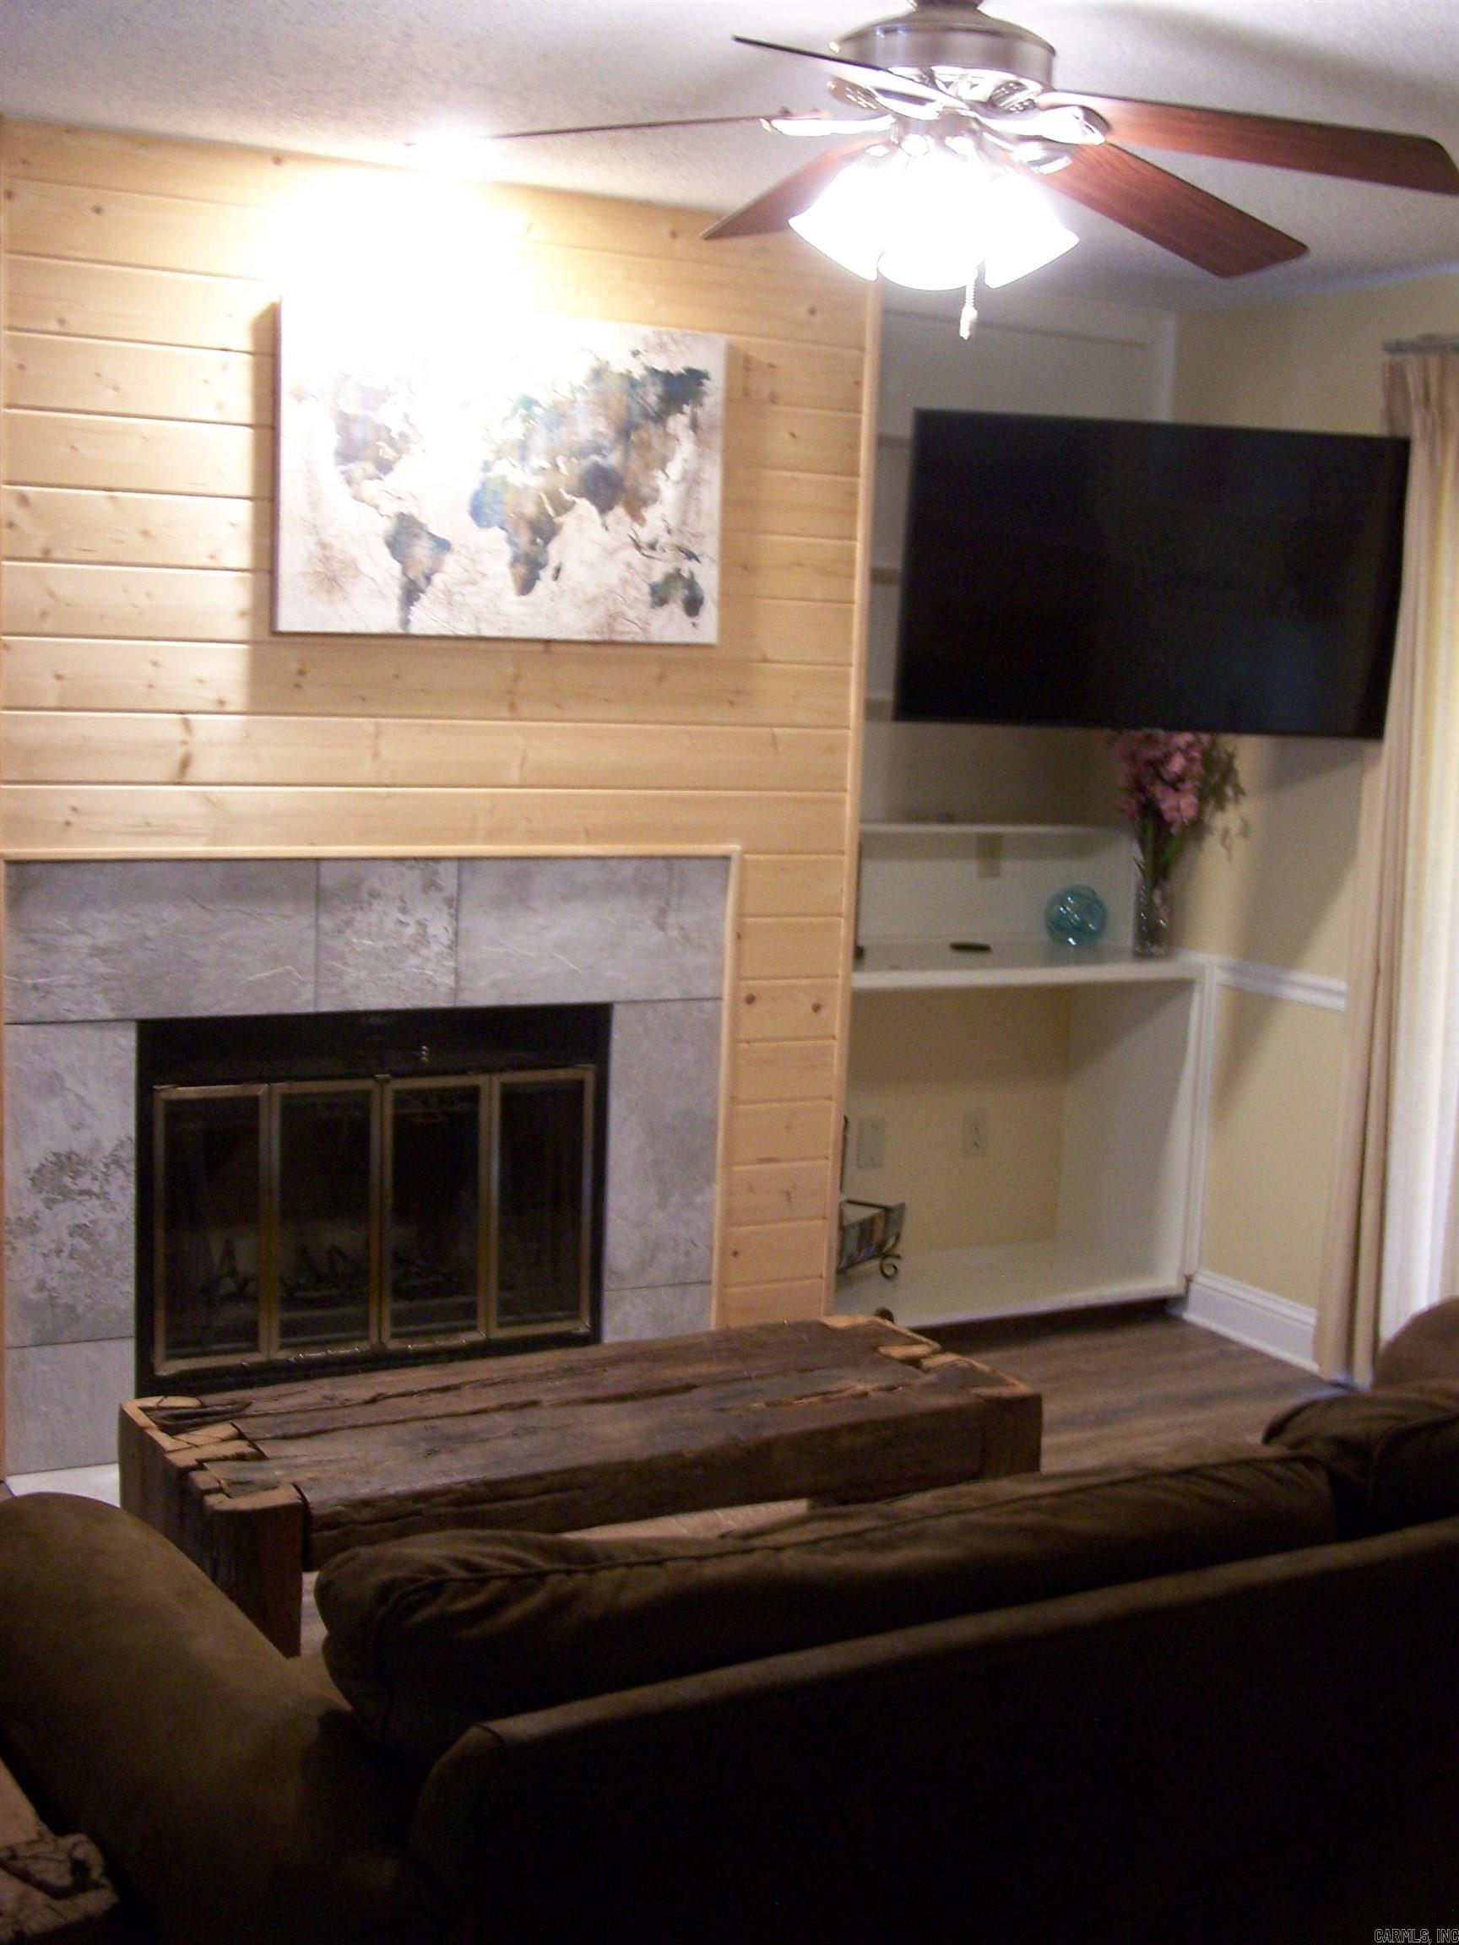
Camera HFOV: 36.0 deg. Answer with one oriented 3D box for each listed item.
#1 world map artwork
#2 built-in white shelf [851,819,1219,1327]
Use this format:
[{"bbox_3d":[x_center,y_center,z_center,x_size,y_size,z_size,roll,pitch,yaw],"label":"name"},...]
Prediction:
[{"bbox_3d":[-0.430,-0.953,4.356,0.916,0.607,0.037,-2,9,-28],"label":"world map artwork"},{"bbox_3d":[0.585,0.225,5.410,1.030,1.163,0.525,-2,9,-28],"label":"built-in white shelf"}]

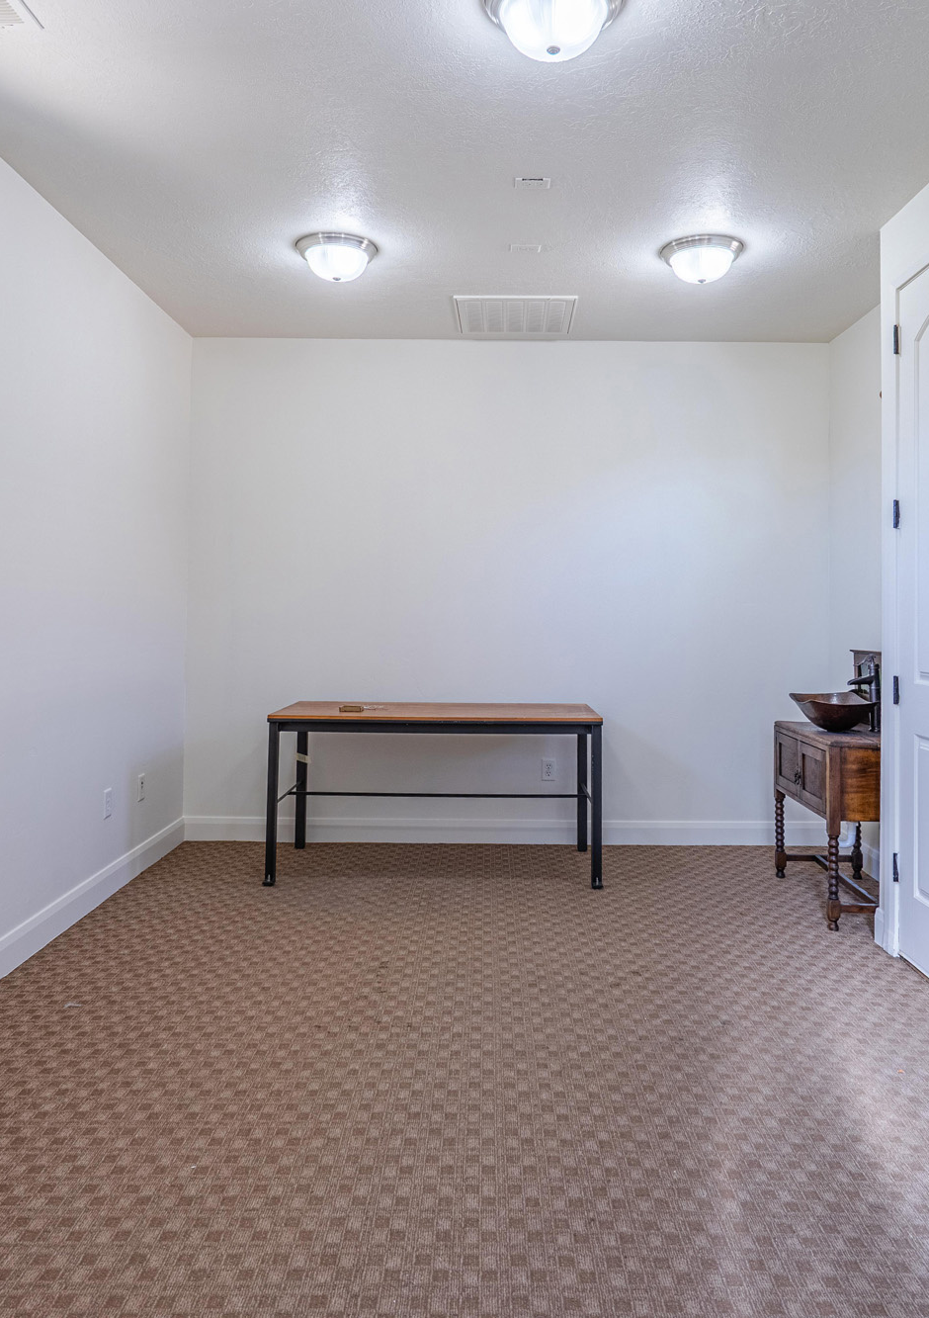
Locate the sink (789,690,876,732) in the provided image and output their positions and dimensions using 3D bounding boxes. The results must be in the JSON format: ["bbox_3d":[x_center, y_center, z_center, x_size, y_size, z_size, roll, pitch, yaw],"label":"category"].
[{"bbox_3d":[1.598,0.242,3.811,0.390,0.145,0.390,1,1,1],"label":"sink"}]

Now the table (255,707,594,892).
[{"bbox_3d":[-0.126,0.629,4.299,1.525,0.768,0.667,1,1,1],"label":"table"}]

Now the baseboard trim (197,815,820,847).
[{"bbox_3d":[0.222,0.923,4.739,3.458,0.140,0.016,1,1,1],"label":"baseboard trim"}]

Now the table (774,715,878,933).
[{"bbox_3d":[1.674,0.684,3.821,0.475,0.745,0.759,1,1,1],"label":"table"}]

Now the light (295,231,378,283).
[{"bbox_3d":[-0.520,-1.599,3.583,0.338,0.132,0.338,1,1,1],"label":"light"}]

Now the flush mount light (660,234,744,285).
[{"bbox_3d":[0.967,-1.587,3.571,0.338,0.129,0.338,1,1,1],"label":"flush mount light"}]

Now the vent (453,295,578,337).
[{"bbox_3d":[0.247,-1.691,4.364,0.578,0.020,0.579,1,1,1],"label":"vent"}]

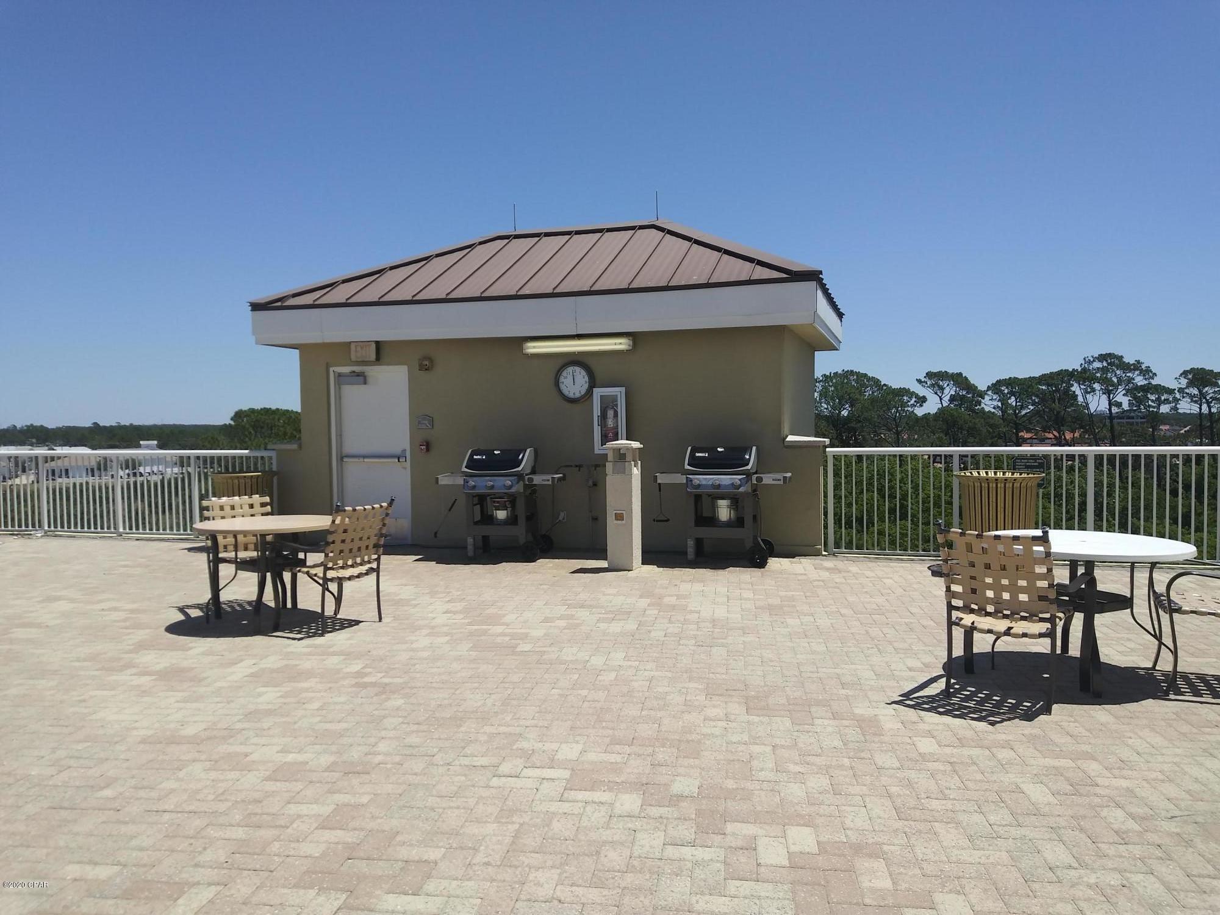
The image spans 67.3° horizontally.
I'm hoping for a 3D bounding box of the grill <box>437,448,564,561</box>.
[{"bbox_3d":[-1.107,0.473,9.723,1.310,1.130,0.680,0,3,16],"label":"grill"}]

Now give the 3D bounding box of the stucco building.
[{"bbox_3d":[-0.455,-0.988,11.808,6.450,3.840,4.350,0,3,17],"label":"stucco building"}]

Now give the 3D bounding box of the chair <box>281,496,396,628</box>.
[{"bbox_3d":[-1.974,0.745,6.489,0.620,0.905,0.590,1,3,31],"label":"chair"}]

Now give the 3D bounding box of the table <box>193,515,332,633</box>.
[{"bbox_3d":[-2.453,0.832,6.673,1.030,0.730,1.030,0,3,17],"label":"table"}]

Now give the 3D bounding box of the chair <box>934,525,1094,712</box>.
[{"bbox_3d":[2.052,0.768,4.671,0.600,0.905,0.630,2,4,43],"label":"chair"}]

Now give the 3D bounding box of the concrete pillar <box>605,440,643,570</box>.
[{"bbox_3d":[0.134,0.454,8.742,0.310,1.220,0.310,0,3,19],"label":"concrete pillar"}]

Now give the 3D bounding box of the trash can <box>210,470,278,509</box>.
[{"bbox_3d":[-4.292,0.603,10.756,0.810,0.870,0.810,0,3,17],"label":"trash can"}]

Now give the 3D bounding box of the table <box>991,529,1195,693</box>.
[{"bbox_3d":[2.613,0.830,5.045,1.030,0.730,1.030,0,3,17],"label":"table"}]

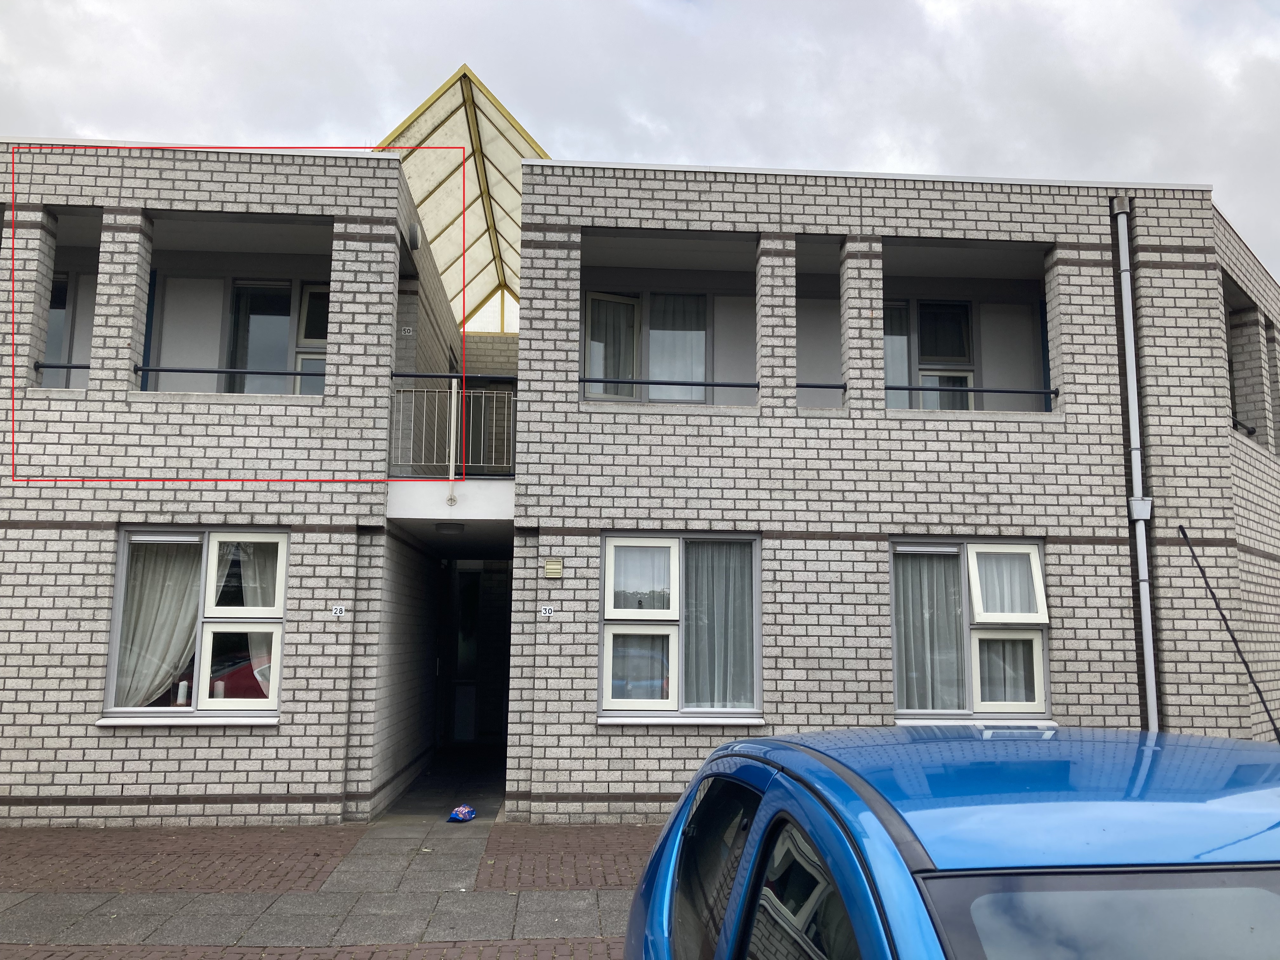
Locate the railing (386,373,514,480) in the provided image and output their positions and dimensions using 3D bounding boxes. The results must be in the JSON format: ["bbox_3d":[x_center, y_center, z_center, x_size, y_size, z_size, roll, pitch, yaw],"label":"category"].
[{"bbox_3d":[-1.679,-0.477,9.346,1.120,0.950,0.090,1,-8,-4],"label":"railing"}]

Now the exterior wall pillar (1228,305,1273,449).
[{"bbox_3d":[7.059,-1.130,11.960,0.320,1.670,0.350,-7,-11,41],"label":"exterior wall pillar"}]

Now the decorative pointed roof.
[{"bbox_3d":[-1.859,-3.016,12.652,1.600,0.940,6.000,1,-8,-4],"label":"decorative pointed roof"}]

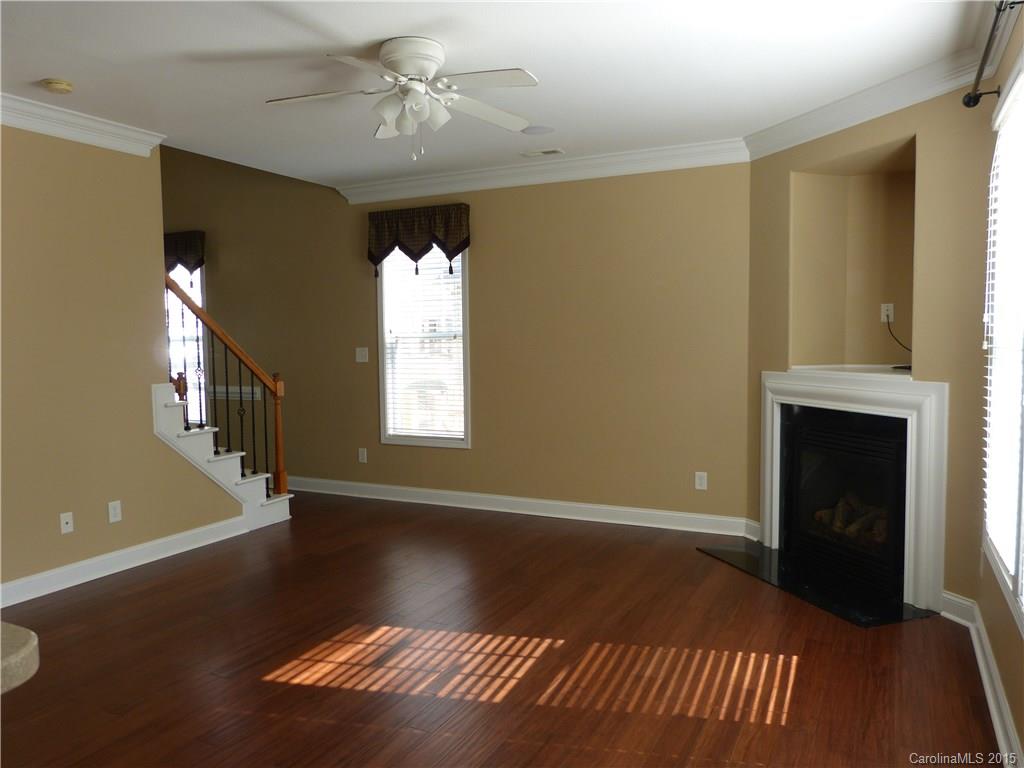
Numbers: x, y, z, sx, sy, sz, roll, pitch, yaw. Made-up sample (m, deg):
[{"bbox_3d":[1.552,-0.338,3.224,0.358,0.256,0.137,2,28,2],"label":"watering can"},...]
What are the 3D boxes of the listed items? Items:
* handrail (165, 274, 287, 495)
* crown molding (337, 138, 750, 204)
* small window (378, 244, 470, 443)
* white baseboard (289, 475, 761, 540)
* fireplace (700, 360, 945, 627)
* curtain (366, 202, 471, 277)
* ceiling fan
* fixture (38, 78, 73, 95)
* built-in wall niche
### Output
[{"bbox_3d":[-2.045,0.071,5.641,0.090,1.672,1.077,1,4,26],"label":"handrail"},{"bbox_3d":[0.073,-1.598,5.934,3.392,0.121,0.119,1,4,26],"label":"crown molding"},{"bbox_3d":[-0.746,-0.417,6.502,0.908,1.901,0.086,1,4,26],"label":"small window"},{"bbox_3d":[-0.198,0.973,6.304,4.121,0.127,0.019,1,4,26],"label":"white baseboard"},{"bbox_3d":[1.746,0.538,4.453,0.593,1.180,1.480,-2,4,-19],"label":"fireplace"},{"bbox_3d":[-0.775,-1.175,6.387,0.932,0.552,0.109,1,4,26],"label":"curtain"},{"bbox_3d":[-0.448,-1.253,3.465,1.293,0.485,1.293,1,4,26],"label":"ceiling fan"},{"bbox_3d":[-2.272,-1.472,3.841,0.145,0.045,0.145,1,4,26],"label":"fixture"},{"bbox_3d":[2.266,-0.696,4.525,0.758,1.241,0.961,-2,4,-19],"label":"built-in wall niche"}]

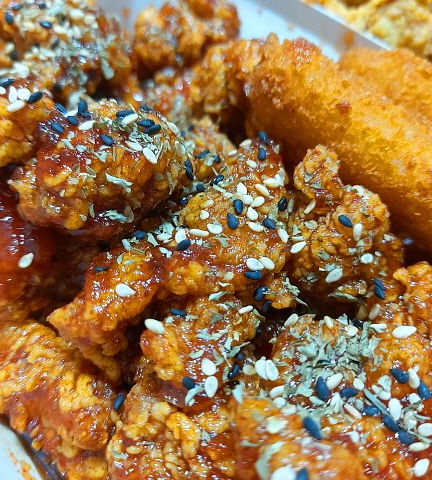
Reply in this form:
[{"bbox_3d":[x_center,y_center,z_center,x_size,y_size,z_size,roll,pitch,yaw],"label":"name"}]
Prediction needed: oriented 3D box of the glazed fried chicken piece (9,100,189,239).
[{"bbox_3d":[-0.029,-0.018,0.115,0.044,0.029,0.035,-8,48,-9],"label":"glazed fried chicken piece"}]

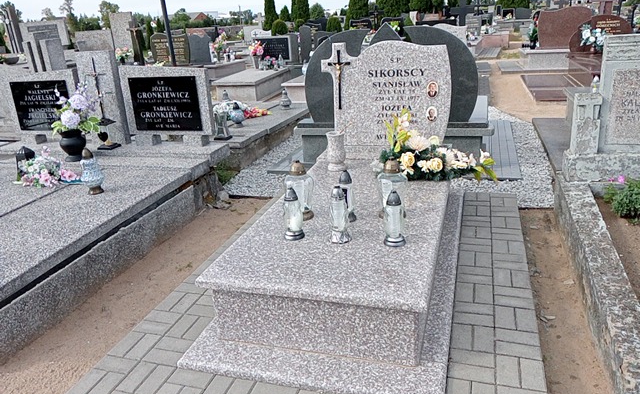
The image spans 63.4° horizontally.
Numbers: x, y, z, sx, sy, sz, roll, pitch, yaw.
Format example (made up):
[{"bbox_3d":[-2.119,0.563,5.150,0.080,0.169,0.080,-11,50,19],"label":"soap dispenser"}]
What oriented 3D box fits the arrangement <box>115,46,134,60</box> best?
[{"bbox_3d":[-4.683,-3.449,12.400,0.440,0.370,0.380,2,21,17],"label":"arrangement"}]

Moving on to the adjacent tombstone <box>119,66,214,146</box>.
[{"bbox_3d":[-1.416,-0.861,4.911,0.920,0.740,0.130,3,22,17],"label":"adjacent tombstone"}]

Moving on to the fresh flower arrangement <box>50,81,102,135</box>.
[{"bbox_3d":[-2.182,-0.793,4.640,0.430,0.440,0.400,2,21,17],"label":"fresh flower arrangement"}]

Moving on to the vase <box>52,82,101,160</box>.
[{"bbox_3d":[-2.188,-0.664,4.680,0.430,0.640,0.400,2,21,17],"label":"vase"}]

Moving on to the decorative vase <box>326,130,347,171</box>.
[{"bbox_3d":[0.121,-0.335,3.762,0.145,0.270,0.145,-3,20,1],"label":"decorative vase"}]

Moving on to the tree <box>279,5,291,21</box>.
[{"bbox_3d":[-2.199,-11.597,34.350,0.690,2.047,0.690,2,21,17],"label":"tree"}]

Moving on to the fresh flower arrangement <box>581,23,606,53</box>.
[{"bbox_3d":[4.914,-2.841,9.250,0.450,0.480,0.380,2,21,17],"label":"fresh flower arrangement"}]

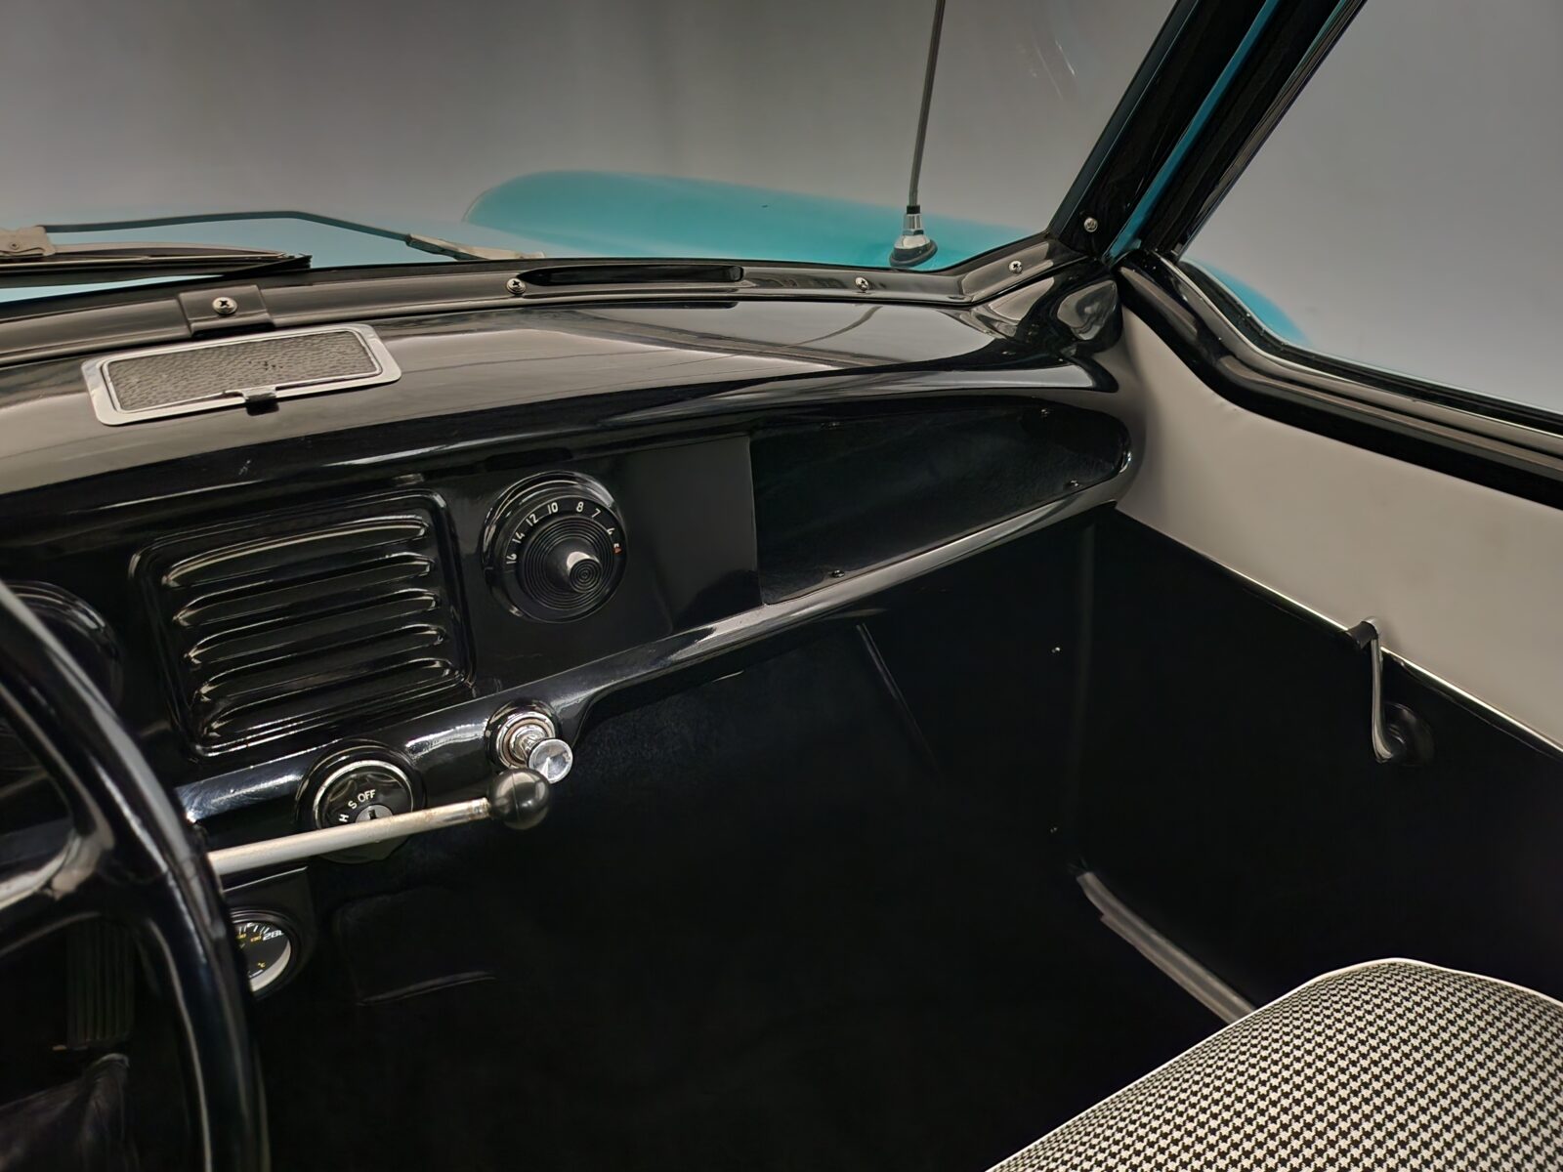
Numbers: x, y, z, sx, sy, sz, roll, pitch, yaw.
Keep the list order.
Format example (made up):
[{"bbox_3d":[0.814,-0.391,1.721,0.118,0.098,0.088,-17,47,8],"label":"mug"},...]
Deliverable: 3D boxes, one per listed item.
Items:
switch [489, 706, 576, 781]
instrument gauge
[{"bbox_3d":[-0.132,0.089,0.585,0.038,0.038,0.046,-17,16,-28],"label":"switch"},{"bbox_3d":[-0.297,0.199,0.594,0.058,0.058,0.030,-15,30,-25],"label":"instrument gauge"}]

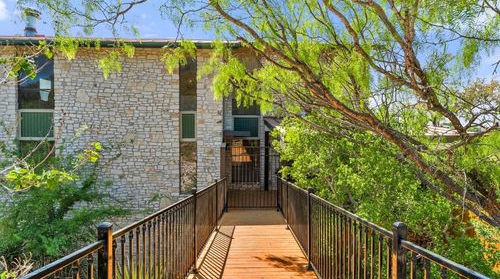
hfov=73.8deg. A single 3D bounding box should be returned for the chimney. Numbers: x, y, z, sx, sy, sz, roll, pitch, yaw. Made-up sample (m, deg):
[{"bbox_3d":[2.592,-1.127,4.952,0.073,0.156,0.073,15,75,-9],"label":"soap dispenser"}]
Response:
[{"bbox_3d":[-7.589,-4.038,11.600,0.500,1.040,0.500,0,-2,-3],"label":"chimney"}]

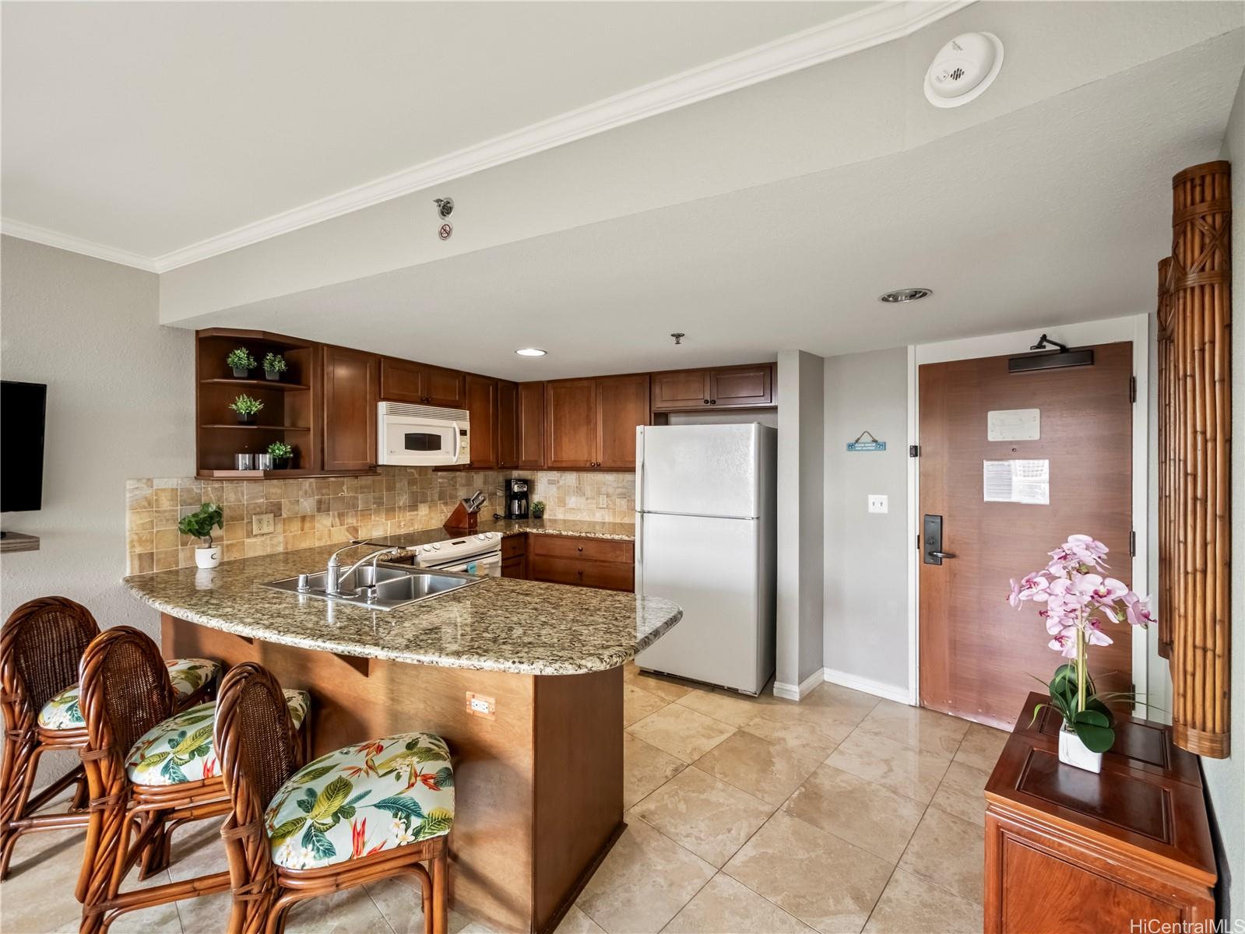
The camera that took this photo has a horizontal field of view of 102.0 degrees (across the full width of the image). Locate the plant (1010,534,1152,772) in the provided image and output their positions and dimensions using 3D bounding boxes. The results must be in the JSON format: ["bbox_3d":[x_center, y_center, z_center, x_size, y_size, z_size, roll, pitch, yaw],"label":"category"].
[{"bbox_3d":[1.211,0.491,1.347,0.285,0.605,0.250,0,0,44],"label":"plant"}]

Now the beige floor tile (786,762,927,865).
[{"bbox_3d":[0.983,1.451,2.139,0.450,0.012,0.450,0,0,44],"label":"beige floor tile"}]

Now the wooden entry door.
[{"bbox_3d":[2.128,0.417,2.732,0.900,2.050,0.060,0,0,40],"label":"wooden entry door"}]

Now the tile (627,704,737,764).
[{"bbox_3d":[0.327,1.452,2.768,0.450,0.012,0.450,0,0,44],"label":"tile"}]

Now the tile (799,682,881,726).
[{"bbox_3d":[1.319,1.458,3.121,0.410,0.010,0.485,0,0,44],"label":"tile"}]

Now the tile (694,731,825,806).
[{"bbox_3d":[0.659,1.459,2.468,0.454,0.010,0.454,0,0,44],"label":"tile"}]

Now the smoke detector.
[{"bbox_3d":[0.740,-0.880,1.103,0.148,0.148,0.045,0,0,44],"label":"smoke detector"}]

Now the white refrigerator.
[{"bbox_3d":[0.642,0.581,3.663,0.845,1.727,0.770,0,0,29],"label":"white refrigerator"}]

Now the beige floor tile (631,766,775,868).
[{"bbox_3d":[0.342,1.452,2.126,0.450,0.012,0.450,0,0,44],"label":"beige floor tile"}]

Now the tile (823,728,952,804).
[{"bbox_3d":[1.304,1.458,2.481,0.454,0.010,0.454,0,0,44],"label":"tile"}]

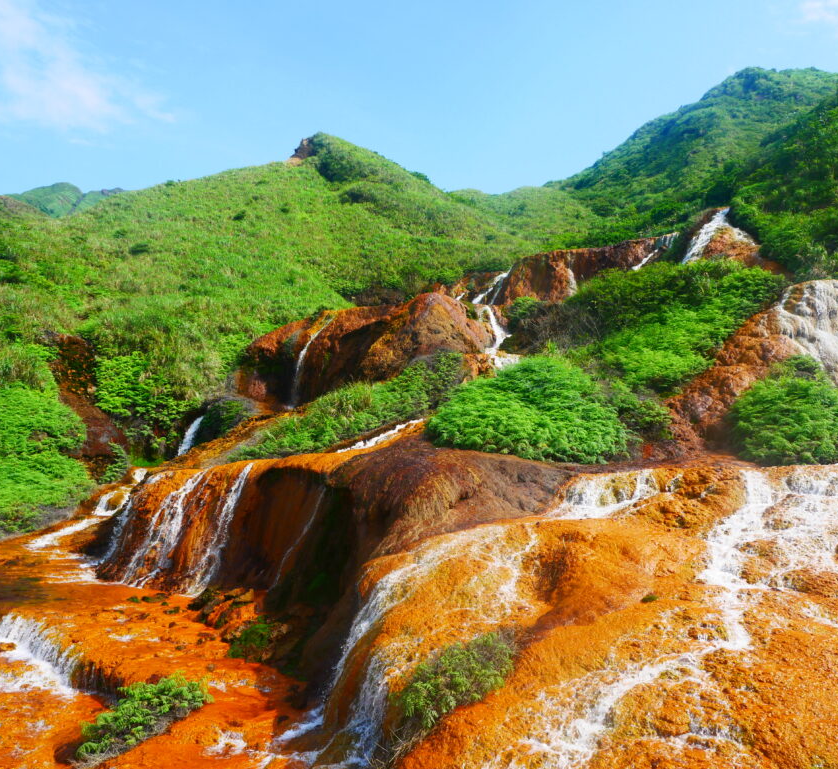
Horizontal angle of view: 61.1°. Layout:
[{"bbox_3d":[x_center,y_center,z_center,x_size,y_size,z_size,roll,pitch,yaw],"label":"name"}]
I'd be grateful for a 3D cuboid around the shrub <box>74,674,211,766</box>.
[{"bbox_3d":[-3.491,4.283,9.000,0.850,0.550,1.750,-2,-3,38],"label":"shrub"}]

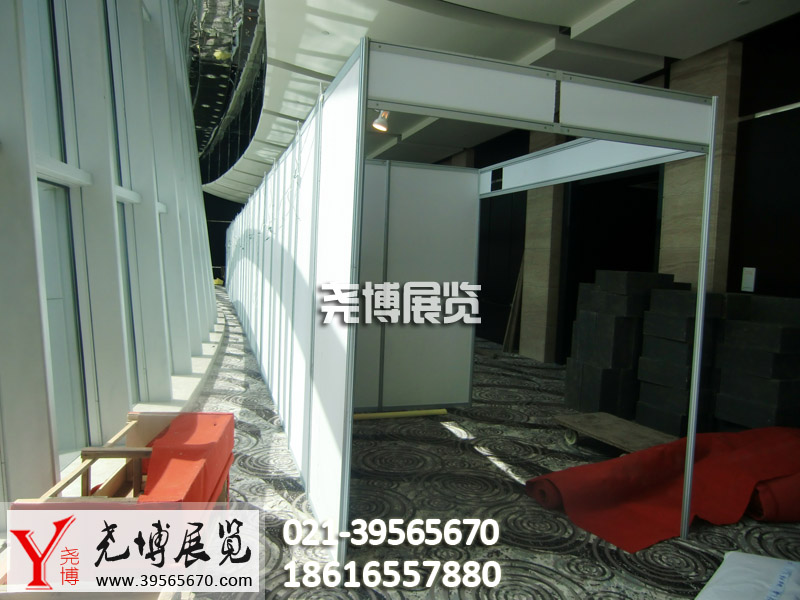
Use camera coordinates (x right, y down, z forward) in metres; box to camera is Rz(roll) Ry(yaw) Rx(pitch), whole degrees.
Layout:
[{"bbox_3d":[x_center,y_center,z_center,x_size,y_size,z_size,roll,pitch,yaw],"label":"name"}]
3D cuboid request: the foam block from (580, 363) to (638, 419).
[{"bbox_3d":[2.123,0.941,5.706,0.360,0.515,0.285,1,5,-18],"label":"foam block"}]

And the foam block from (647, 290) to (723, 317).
[{"bbox_3d":[2.724,0.031,5.297,0.315,0.221,0.507,0,5,-25],"label":"foam block"}]

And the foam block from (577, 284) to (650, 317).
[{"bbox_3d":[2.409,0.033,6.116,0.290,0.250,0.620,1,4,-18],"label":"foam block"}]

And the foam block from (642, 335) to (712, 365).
[{"bbox_3d":[2.635,0.472,5.293,0.315,0.221,0.507,0,5,-24],"label":"foam block"}]

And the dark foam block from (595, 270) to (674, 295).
[{"bbox_3d":[2.477,-0.187,5.880,0.570,0.227,0.490,1,5,-18],"label":"dark foam block"}]

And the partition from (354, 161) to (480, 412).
[{"bbox_3d":[-0.140,-0.113,5.553,2.000,2.500,0.050,1,4,-18],"label":"partition"}]

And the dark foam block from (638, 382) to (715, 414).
[{"bbox_3d":[2.624,0.915,5.306,0.315,0.221,0.507,0,5,-26],"label":"dark foam block"}]

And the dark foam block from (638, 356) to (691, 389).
[{"bbox_3d":[2.617,0.693,5.308,0.315,0.221,0.507,0,5,-28],"label":"dark foam block"}]

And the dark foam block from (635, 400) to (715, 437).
[{"bbox_3d":[2.587,1.136,5.312,0.315,0.221,0.507,0,5,-24],"label":"dark foam block"}]

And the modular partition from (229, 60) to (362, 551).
[{"bbox_3d":[-3.392,-0.696,11.962,0.050,2.500,20.000,1,4,-19],"label":"modular partition"}]

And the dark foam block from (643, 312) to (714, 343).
[{"bbox_3d":[2.648,0.250,5.307,0.315,0.221,0.507,0,5,-22],"label":"dark foam block"}]

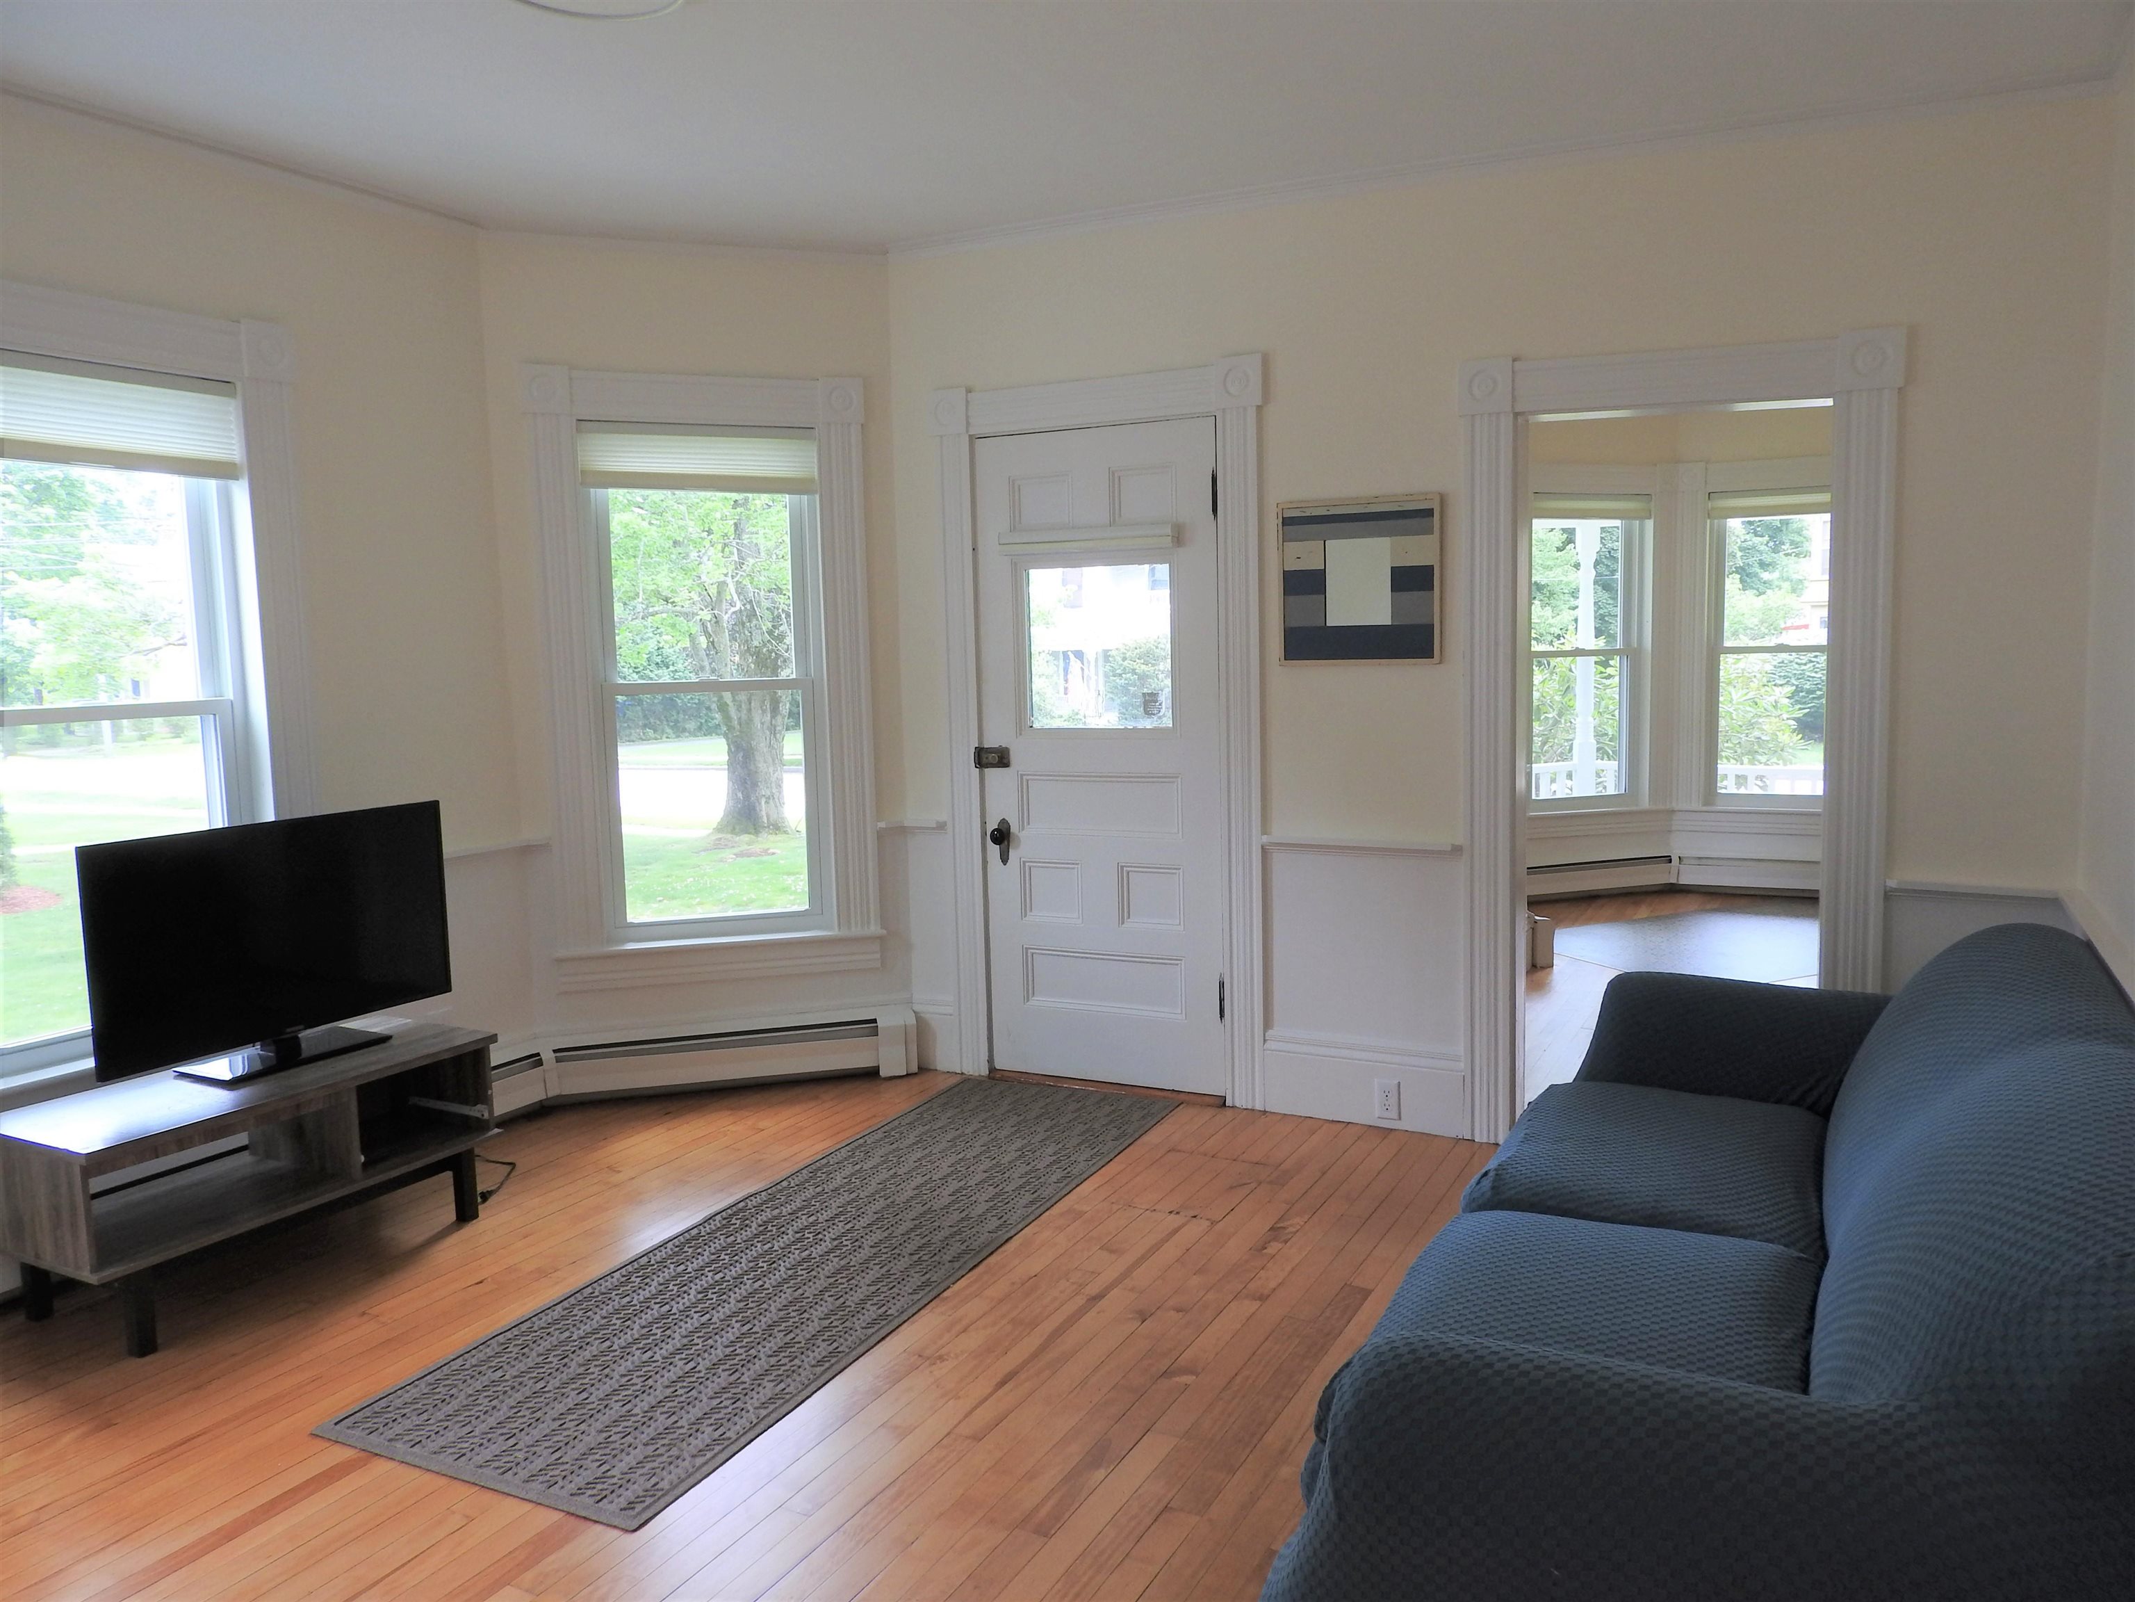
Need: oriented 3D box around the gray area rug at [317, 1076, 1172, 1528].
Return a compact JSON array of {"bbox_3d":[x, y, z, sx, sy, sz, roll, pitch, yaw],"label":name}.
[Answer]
[{"bbox_3d":[-0.512,1.044,3.631,0.758,0.010,2.499,1,6,24],"label":"gray area rug"}]

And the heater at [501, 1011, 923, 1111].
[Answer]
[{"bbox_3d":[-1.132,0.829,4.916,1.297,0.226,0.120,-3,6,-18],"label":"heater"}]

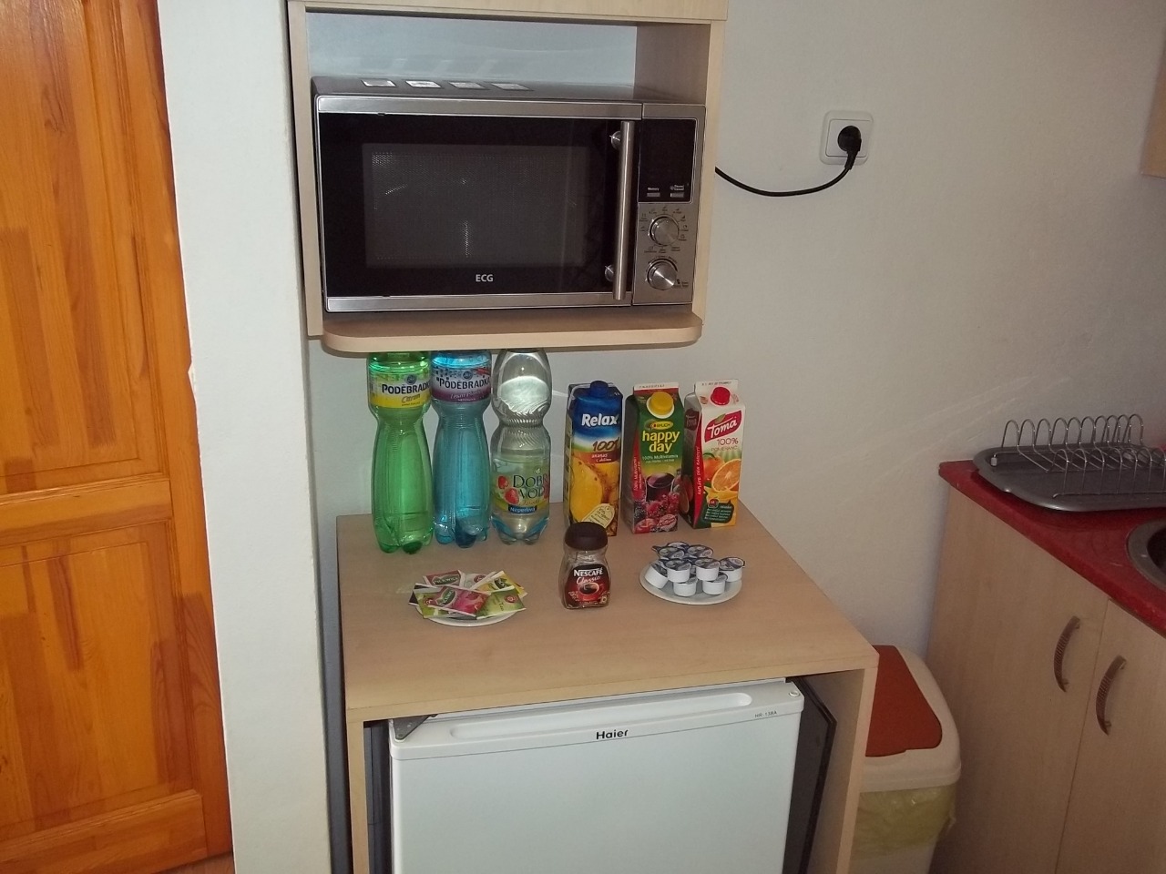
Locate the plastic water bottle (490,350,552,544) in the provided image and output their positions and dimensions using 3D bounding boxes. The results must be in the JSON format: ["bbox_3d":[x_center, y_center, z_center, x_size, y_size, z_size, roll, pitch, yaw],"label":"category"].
[{"bbox_3d":[-0.090,-0.007,1.596,0.089,0.335,0.089,2,20,-1],"label":"plastic water bottle"}]

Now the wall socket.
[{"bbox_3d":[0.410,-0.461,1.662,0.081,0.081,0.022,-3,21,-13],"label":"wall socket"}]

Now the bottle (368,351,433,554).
[{"bbox_3d":[-0.264,-0.002,1.556,0.089,0.343,0.089,-9,23,-28],"label":"bottle"}]

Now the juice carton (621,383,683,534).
[{"bbox_3d":[0.110,0.028,1.671,0.070,0.231,0.070,-3,21,-13],"label":"juice carton"}]

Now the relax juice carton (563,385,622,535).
[{"bbox_3d":[0.013,0.030,1.644,0.071,0.240,0.070,-3,21,-13],"label":"relax juice carton"}]

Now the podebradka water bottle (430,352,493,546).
[{"bbox_3d":[-0.177,-0.007,1.576,0.088,0.343,0.088,-4,21,-16],"label":"podebradka water bottle"}]

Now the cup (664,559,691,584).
[{"bbox_3d":[0.130,0.183,1.471,0.038,0.021,0.038,2,20,-1],"label":"cup"}]

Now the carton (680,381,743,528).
[{"bbox_3d":[0.203,0.021,1.696,0.070,0.232,0.070,-3,21,-13],"label":"carton"}]

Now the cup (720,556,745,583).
[{"bbox_3d":[0.210,0.188,1.519,0.038,0.021,0.038,2,20,-1],"label":"cup"}]

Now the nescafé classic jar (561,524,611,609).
[{"bbox_3d":[0.002,0.171,1.456,0.069,0.102,0.060,-3,21,-13],"label":"nescafé classic jar"}]

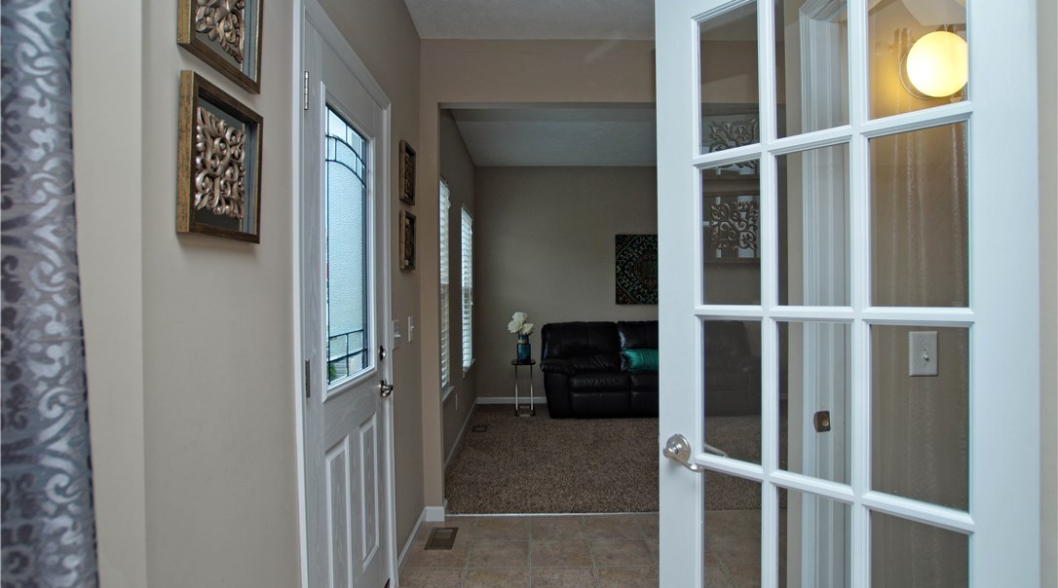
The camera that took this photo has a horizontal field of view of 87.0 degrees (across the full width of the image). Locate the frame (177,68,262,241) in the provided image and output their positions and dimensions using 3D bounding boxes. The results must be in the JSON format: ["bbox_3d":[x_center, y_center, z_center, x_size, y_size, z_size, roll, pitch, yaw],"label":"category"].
[{"bbox_3d":[-0.590,-0.245,1.083,0.027,0.278,0.259,2,0,0],"label":"frame"}]

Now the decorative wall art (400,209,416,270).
[{"bbox_3d":[-0.599,-0.256,2.778,0.027,0.278,0.259,1,0,0],"label":"decorative wall art"}]

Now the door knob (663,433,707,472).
[{"bbox_3d":[0.360,0.378,1.312,0.064,0.074,0.128,-1,0,-42],"label":"door knob"}]

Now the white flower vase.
[{"bbox_3d":[-0.054,0.580,6.001,0.145,0.280,0.145,0,0,0],"label":"white flower vase"}]

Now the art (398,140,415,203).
[{"bbox_3d":[-0.601,-0.592,2.785,0.027,0.278,0.259,1,0,0],"label":"art"}]

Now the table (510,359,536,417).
[{"bbox_3d":[-0.051,1.006,6.035,0.262,0.573,0.360,0,0,0],"label":"table"}]

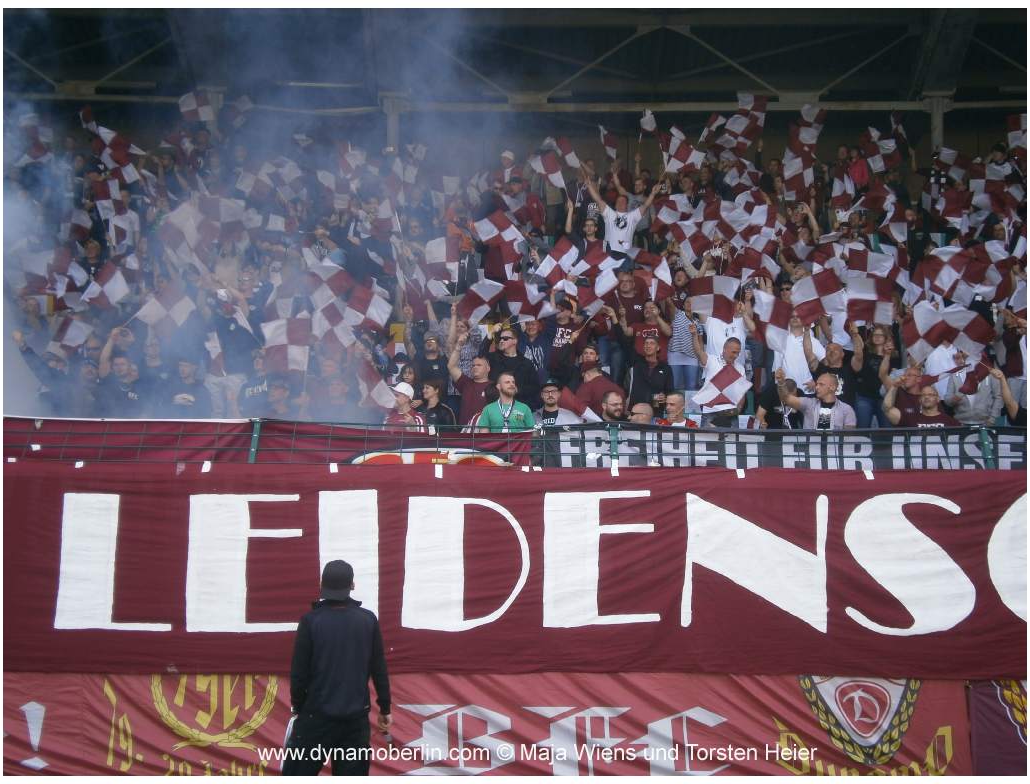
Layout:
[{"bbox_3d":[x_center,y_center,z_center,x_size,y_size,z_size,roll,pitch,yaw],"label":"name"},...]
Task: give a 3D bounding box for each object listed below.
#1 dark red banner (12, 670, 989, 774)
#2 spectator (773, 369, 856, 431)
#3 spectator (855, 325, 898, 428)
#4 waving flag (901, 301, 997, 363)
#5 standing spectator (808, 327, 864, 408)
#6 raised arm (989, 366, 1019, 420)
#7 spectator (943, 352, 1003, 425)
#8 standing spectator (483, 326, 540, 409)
[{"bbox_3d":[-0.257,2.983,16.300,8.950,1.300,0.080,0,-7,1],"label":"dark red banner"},{"bbox_3d":[2.824,0.687,16.792,0.740,1.790,0.480,-3,-8,24],"label":"spectator"},{"bbox_3d":[3.666,0.170,18.197,0.500,1.720,0.420,-1,-7,15],"label":"spectator"},{"bbox_3d":[4.467,-0.634,18.567,0.970,0.620,0.250,0,-6,0],"label":"waving flag"},{"bbox_3d":[3.158,0.320,17.796,0.570,1.930,0.420,-1,-6,5],"label":"standing spectator"},{"bbox_3d":[4.654,0.016,17.172,0.290,0.520,0.220,-1,-6,5],"label":"raised arm"},{"bbox_3d":[4.341,0.503,17.022,0.560,1.780,0.360,-1,-5,8],"label":"spectator"},{"bbox_3d":[-0.043,0.252,18.209,0.580,1.820,0.400,-1,-6,12],"label":"standing spectator"}]

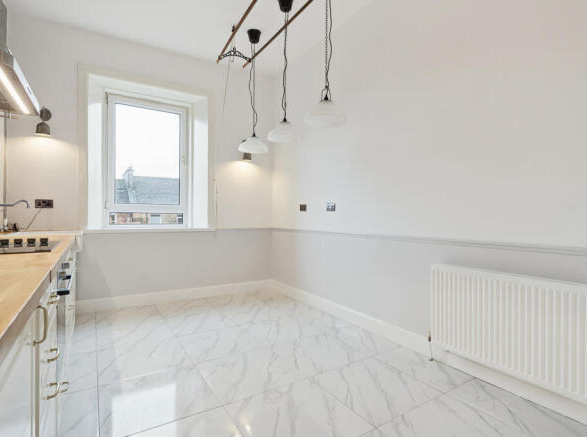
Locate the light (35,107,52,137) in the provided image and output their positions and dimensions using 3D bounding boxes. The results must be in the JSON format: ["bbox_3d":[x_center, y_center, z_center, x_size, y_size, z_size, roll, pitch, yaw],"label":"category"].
[{"bbox_3d":[-2.584,-1.024,3.016,0.121,0.297,0.184,0,0,-32],"label":"light"}]

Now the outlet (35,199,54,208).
[{"bbox_3d":[-2.635,-0.151,3.081,0.147,0.087,0.012,0,0,-32],"label":"outlet"}]

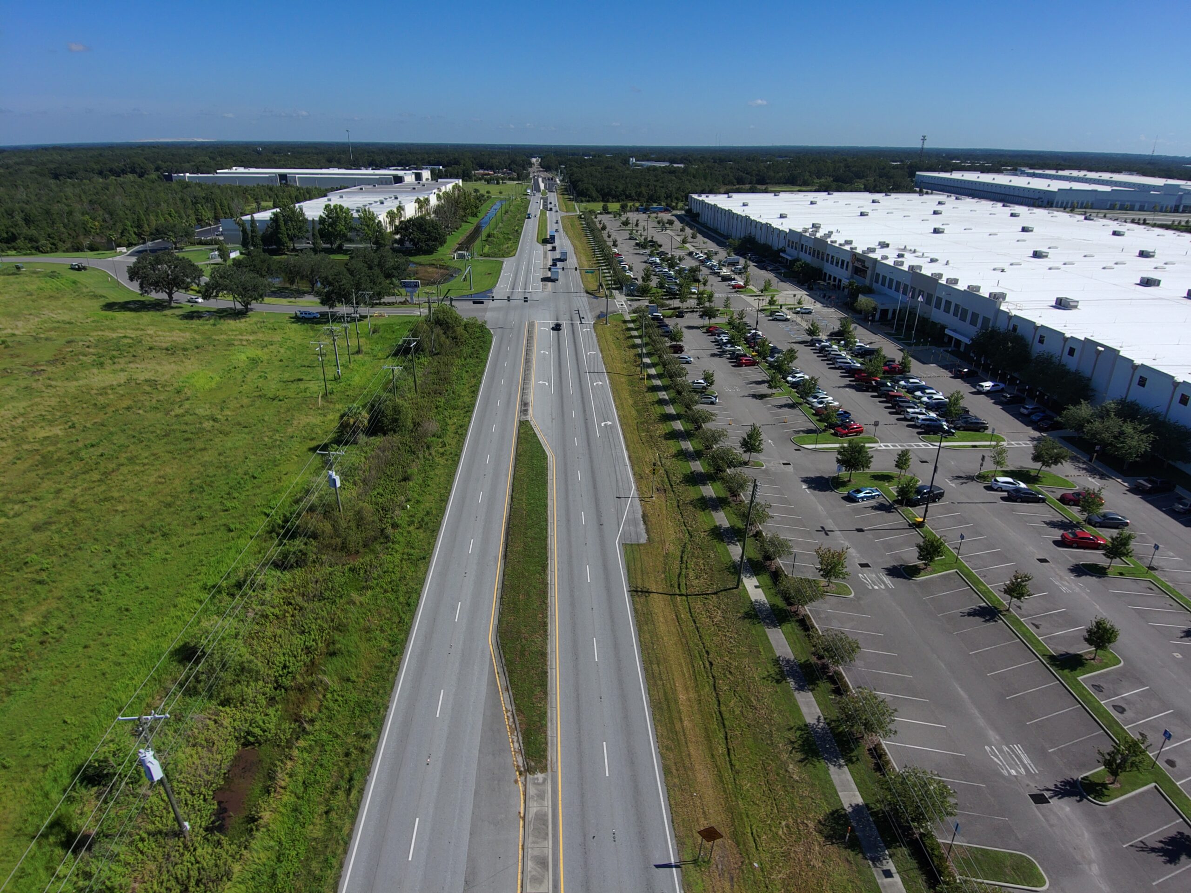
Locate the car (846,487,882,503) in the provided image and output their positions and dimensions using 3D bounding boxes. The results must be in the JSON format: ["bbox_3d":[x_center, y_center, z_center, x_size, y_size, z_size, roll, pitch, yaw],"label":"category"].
[{"bbox_3d":[34.761,6.067,93.305,4.600,1.360,1.870,-8,24,-20],"label":"car"}]

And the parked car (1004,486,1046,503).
[{"bbox_3d":[55.782,6.230,93.299,4.650,1.430,1.830,4,23,7],"label":"parked car"}]

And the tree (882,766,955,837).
[{"bbox_3d":[20.612,23.137,46.338,4.800,4.500,4.500,-1,23,-3],"label":"tree"}]

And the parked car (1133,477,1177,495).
[{"bbox_3d":[73.825,4.812,94.979,4.950,1.750,1.930,-7,24,-17],"label":"parked car"}]

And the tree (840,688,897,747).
[{"bbox_3d":[20.155,20.214,53.454,4.200,4.400,4.100,-1,23,-3],"label":"tree"}]

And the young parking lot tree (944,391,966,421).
[{"bbox_3d":[56.666,-5.857,114.253,2.950,6.000,2.950,-1,23,-3],"label":"young parking lot tree"}]

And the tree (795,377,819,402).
[{"bbox_3d":[36.669,-9.782,125.481,4.200,4.500,4.000,-1,23,-3],"label":"tree"}]

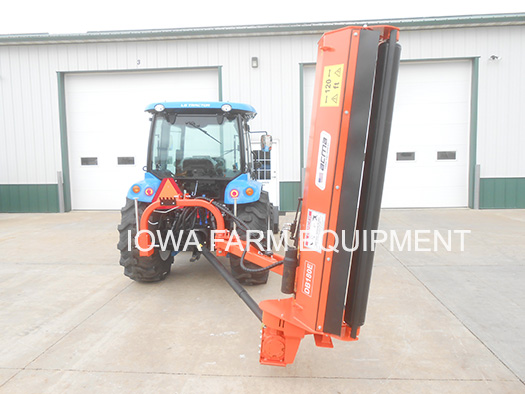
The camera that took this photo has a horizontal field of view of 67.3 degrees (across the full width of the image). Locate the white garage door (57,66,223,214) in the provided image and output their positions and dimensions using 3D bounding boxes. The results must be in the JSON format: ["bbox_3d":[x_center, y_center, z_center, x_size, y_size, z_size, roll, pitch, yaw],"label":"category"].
[{"bbox_3d":[-3.697,-1.716,12.193,5.100,4.310,0.200,-1,5,4],"label":"white garage door"}]

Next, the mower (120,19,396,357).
[{"bbox_3d":[-0.181,-0.031,3.310,2.300,2.240,1.500,0,5,7],"label":"mower"}]

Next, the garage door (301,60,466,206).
[{"bbox_3d":[3.681,-1.771,11.747,4.880,4.260,0.100,-1,5,4],"label":"garage door"}]

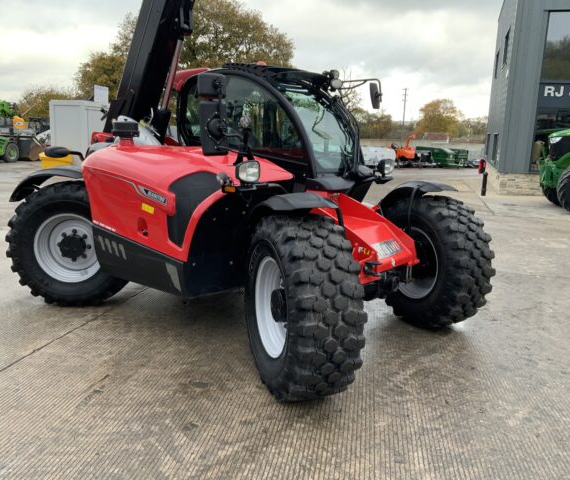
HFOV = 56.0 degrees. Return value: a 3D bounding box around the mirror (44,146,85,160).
[{"bbox_3d":[-2.147,-0.841,5.210,0.380,0.130,0.130,4,11,13],"label":"mirror"}]

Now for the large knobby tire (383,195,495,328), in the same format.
[{"bbox_3d":[1.400,0.205,5.118,0.460,1.230,1.240,-3,12,-24],"label":"large knobby tire"}]

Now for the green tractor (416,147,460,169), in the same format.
[{"bbox_3d":[9.528,-5.154,33.500,2.700,1.350,1.400,10,14,36],"label":"green tractor"}]

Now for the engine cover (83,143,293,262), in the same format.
[{"bbox_3d":[-0.899,-0.366,4.686,2.080,0.850,0.840,10,14,37],"label":"engine cover"}]

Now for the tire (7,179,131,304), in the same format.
[{"bbox_3d":[-2.098,0.040,5.416,1.240,1.230,0.460,1,11,-3],"label":"tire"}]

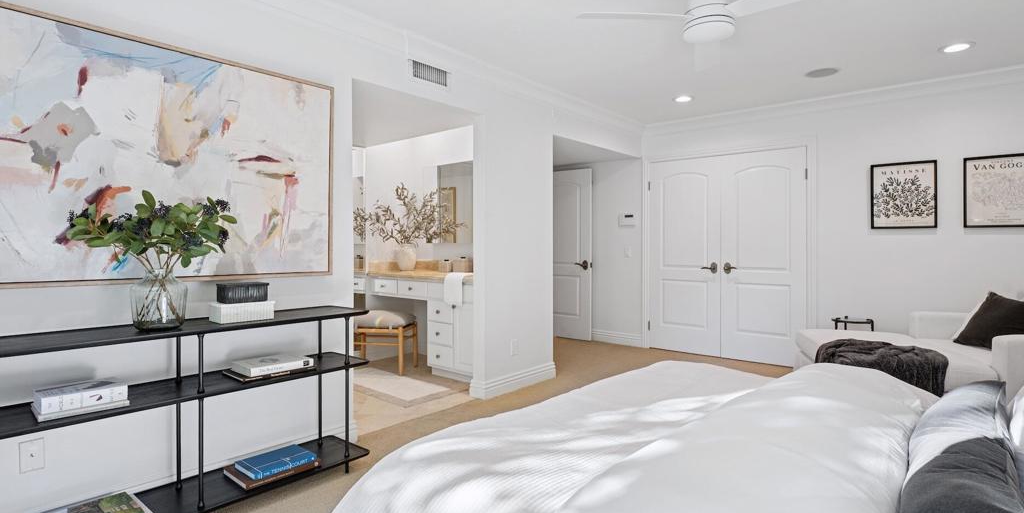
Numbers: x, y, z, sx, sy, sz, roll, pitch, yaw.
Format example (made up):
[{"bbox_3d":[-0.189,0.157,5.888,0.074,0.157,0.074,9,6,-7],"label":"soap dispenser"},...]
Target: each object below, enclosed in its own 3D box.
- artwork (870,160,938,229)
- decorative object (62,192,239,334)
[{"bbox_3d":[3.138,-0.485,3.887,0.425,0.545,0.030,1,1,39],"label":"artwork"},{"bbox_3d":[-1.403,0.011,1.928,0.410,0.555,0.550,1,2,41],"label":"decorative object"}]

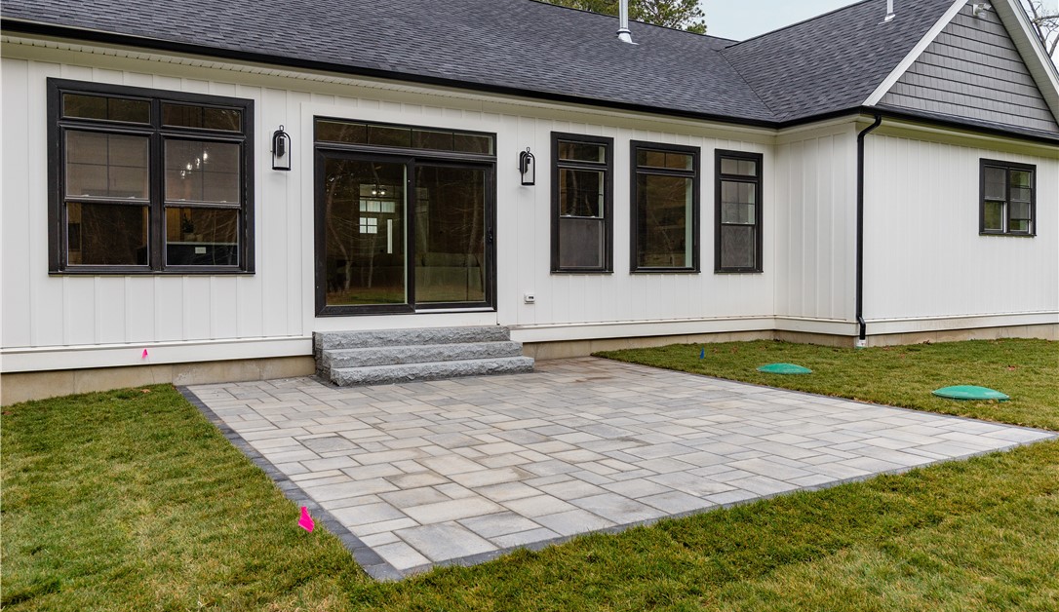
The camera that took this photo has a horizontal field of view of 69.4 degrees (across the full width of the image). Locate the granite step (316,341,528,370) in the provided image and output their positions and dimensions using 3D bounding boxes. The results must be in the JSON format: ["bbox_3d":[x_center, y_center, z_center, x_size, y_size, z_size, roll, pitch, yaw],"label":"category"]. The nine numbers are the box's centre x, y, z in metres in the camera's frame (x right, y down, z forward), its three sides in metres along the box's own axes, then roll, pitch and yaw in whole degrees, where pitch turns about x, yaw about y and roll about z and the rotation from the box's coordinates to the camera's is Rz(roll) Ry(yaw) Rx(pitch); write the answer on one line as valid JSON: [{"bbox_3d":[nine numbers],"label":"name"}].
[{"bbox_3d":[-1.231,0.573,9.209,2.452,0.180,0.379,-2,3,-32],"label":"granite step"}]

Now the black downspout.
[{"bbox_3d":[5.170,-1.154,11.668,0.085,3.486,0.332,-2,3,-32],"label":"black downspout"}]

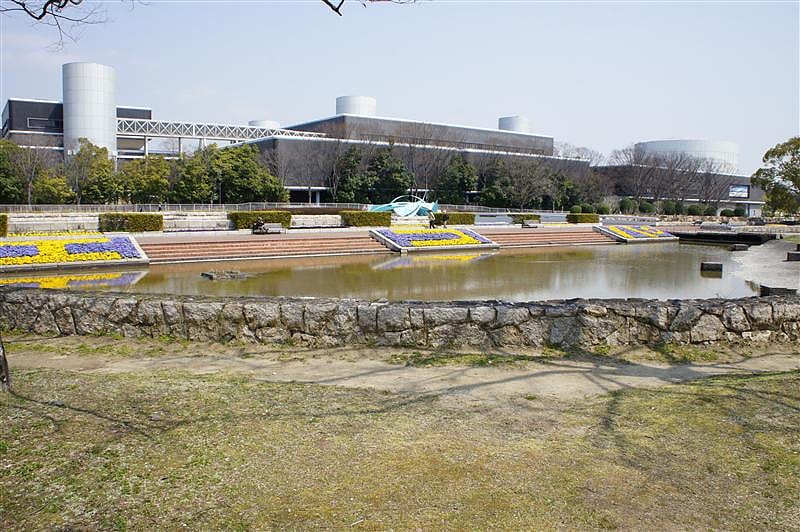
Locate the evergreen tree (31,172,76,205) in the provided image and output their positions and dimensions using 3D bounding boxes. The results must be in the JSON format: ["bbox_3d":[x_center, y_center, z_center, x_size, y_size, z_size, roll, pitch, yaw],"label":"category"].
[{"bbox_3d":[-47.581,-10.122,82.561,5.696,4.958,5.240,-3,6,-30],"label":"evergreen tree"}]

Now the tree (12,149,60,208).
[{"bbox_3d":[-49.857,-11.799,81.776,6.155,8.457,5.662,-3,7,-31],"label":"tree"}]

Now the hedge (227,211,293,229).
[{"bbox_3d":[-9.890,-3.251,42.992,3.900,1.252,1.600,-4,7,-35],"label":"hedge"}]

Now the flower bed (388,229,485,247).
[{"bbox_3d":[2.264,-1.953,41.241,7.200,0.900,3.300,-4,7,-35],"label":"flower bed"}]

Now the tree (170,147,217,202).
[{"bbox_3d":[-30.604,-12.672,88.849,6.408,8.892,5.896,-2,6,-19],"label":"tree"}]

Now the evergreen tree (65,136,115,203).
[{"bbox_3d":[-43.507,-12.681,84.002,6.586,9.808,6.059,-2,6,-27],"label":"evergreen tree"}]

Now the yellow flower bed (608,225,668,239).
[{"bbox_3d":[21.590,-3.174,55.026,7.200,0.900,3.300,-4,7,-35],"label":"yellow flower bed"}]

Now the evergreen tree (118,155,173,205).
[{"bbox_3d":[-36.720,-11.903,86.497,7.324,7.791,6.738,-2,6,-23],"label":"evergreen tree"}]

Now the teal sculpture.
[{"bbox_3d":[0.409,-7.006,70.000,7.200,2.569,4.000,-4,7,-35],"label":"teal sculpture"}]

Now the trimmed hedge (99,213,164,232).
[{"bbox_3d":[-17.056,-2.725,37.889,3.550,1.104,1.600,-4,7,-35],"label":"trimmed hedge"}]

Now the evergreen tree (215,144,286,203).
[{"bbox_3d":[-22.927,-13.419,91.938,10.379,9.815,9.549,-1,6,-14],"label":"evergreen tree"}]

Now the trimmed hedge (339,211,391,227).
[{"bbox_3d":[-2.695,-3.722,48.123,3.600,1.284,1.600,-4,7,-35],"label":"trimmed hedge"}]

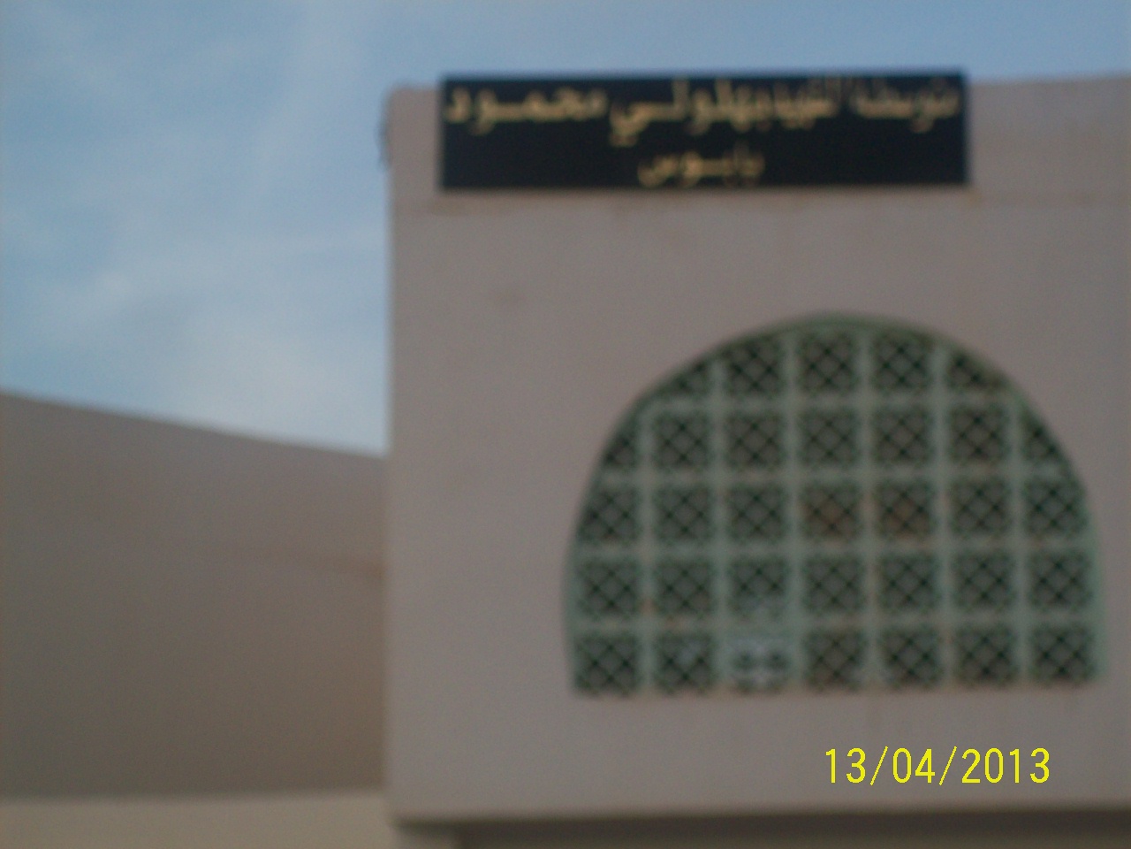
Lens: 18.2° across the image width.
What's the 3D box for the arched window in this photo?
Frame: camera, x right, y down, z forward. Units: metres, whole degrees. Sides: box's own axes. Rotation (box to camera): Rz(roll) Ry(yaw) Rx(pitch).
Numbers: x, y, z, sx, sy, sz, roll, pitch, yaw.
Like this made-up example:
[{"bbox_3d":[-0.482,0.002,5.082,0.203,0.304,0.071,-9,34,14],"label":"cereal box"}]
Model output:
[{"bbox_3d":[1.020,0.307,13.636,2.040,1.461,0.100,-1,-12,3],"label":"arched window"}]

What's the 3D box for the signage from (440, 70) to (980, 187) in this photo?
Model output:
[{"bbox_3d":[0.537,-1.144,13.870,2.054,0.460,0.050,-1,-12,3],"label":"signage"}]

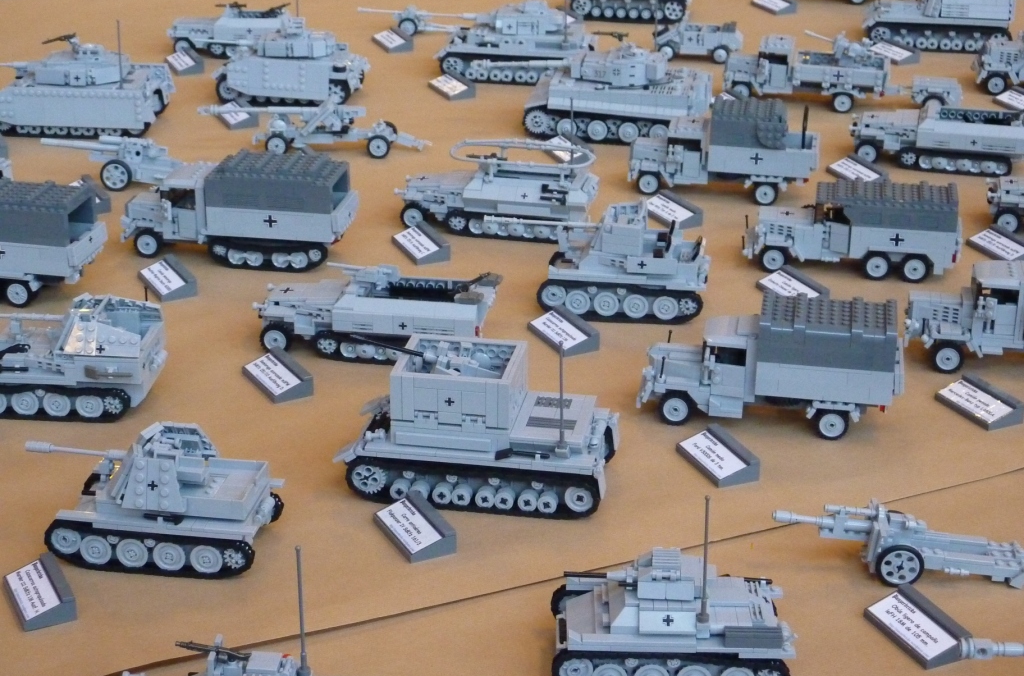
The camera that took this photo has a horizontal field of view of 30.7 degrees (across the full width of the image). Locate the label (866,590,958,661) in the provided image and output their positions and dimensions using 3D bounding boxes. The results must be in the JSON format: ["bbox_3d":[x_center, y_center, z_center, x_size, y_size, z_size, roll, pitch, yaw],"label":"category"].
[{"bbox_3d":[0.237,0.170,1.103,0.022,0.002,0.060,-24,31,-17],"label":"label"}]

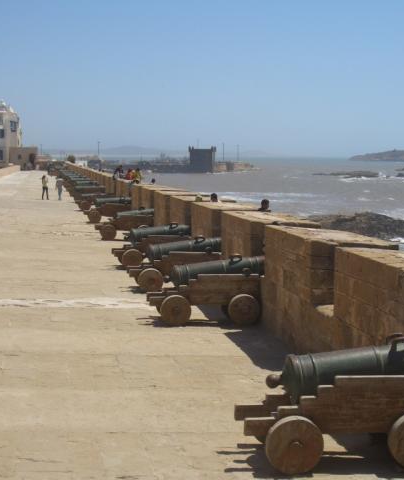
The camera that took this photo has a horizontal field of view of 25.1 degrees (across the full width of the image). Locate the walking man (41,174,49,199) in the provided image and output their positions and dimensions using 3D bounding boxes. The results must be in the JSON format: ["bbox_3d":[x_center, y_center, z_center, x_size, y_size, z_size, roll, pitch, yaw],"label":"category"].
[{"bbox_3d":[-10.903,-3.612,63.033,0.450,1.700,0.470,-4,7,-37],"label":"walking man"}]

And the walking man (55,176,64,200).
[{"bbox_3d":[-9.928,-3.612,63.033,0.520,1.700,0.350,-1,5,-6],"label":"walking man"}]

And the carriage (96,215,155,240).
[{"bbox_3d":[-2.939,-0.475,33.674,2.000,0.880,1.050,-1,5,-8],"label":"carriage"}]

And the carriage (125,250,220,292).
[{"bbox_3d":[-0.681,0.706,21.754,2.150,0.910,0.960,0,5,-9],"label":"carriage"}]

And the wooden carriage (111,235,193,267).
[{"bbox_3d":[-1.451,0.269,25.661,2.000,0.880,1.050,-1,5,-8],"label":"wooden carriage"}]

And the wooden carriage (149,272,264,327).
[{"bbox_3d":[-0.002,1.071,17.025,2.000,0.880,1.050,-1,5,-8],"label":"wooden carriage"}]

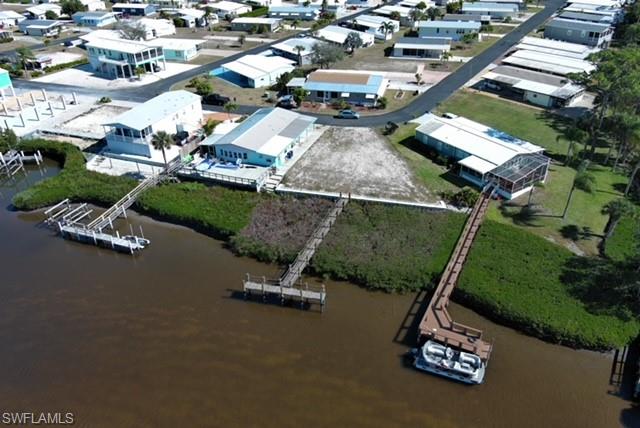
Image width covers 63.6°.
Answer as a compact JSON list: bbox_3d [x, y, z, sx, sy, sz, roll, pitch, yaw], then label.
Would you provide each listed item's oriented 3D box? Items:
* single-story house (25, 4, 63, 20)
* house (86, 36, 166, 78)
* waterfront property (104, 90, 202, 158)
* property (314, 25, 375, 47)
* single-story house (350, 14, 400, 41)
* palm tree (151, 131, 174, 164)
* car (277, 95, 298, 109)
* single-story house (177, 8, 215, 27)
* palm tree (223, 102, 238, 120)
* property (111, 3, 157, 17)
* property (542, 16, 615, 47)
[{"bbox_3d":[-115.171,-83.247,213.547,10.000,4.100,12.500,12,32,21],"label":"single-story house"},{"bbox_3d":[-53.560,-43.104,140.520,20.831,7.222,10.440,19,37,29],"label":"house"},{"bbox_3d":[-32.052,-18.149,100.566,9.540,6.424,19.196,11,34,19],"label":"waterfront property"},{"bbox_3d":[7.211,-52.939,155.108,12.300,3.400,18.500,-25,40,-34],"label":"property"},{"bbox_3d":[16.920,-57.430,159.000,8.590,3.510,15.620,-30,42,-35],"label":"single-story house"},{"bbox_3d":[-27.362,-11.192,89.571,3.500,6.100,3.500,11,34,19],"label":"palm tree"},{"bbox_3d":[-6.780,-24.570,112.040,1.950,1.750,4.700,9,35,18],"label":"car"},{"bbox_3d":[-43.650,-68.070,180.070,12.200,3.710,9.080,9,35,18],"label":"single-story house"},{"bbox_3d":[-18.310,-21.000,105.650,3.120,3.710,3.120,2,33,8],"label":"palm tree"},{"bbox_3d":[-72.290,-79.810,200.430,14.940,3.710,7.220,9,35,17],"label":"property"},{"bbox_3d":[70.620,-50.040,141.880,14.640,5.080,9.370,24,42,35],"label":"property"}]

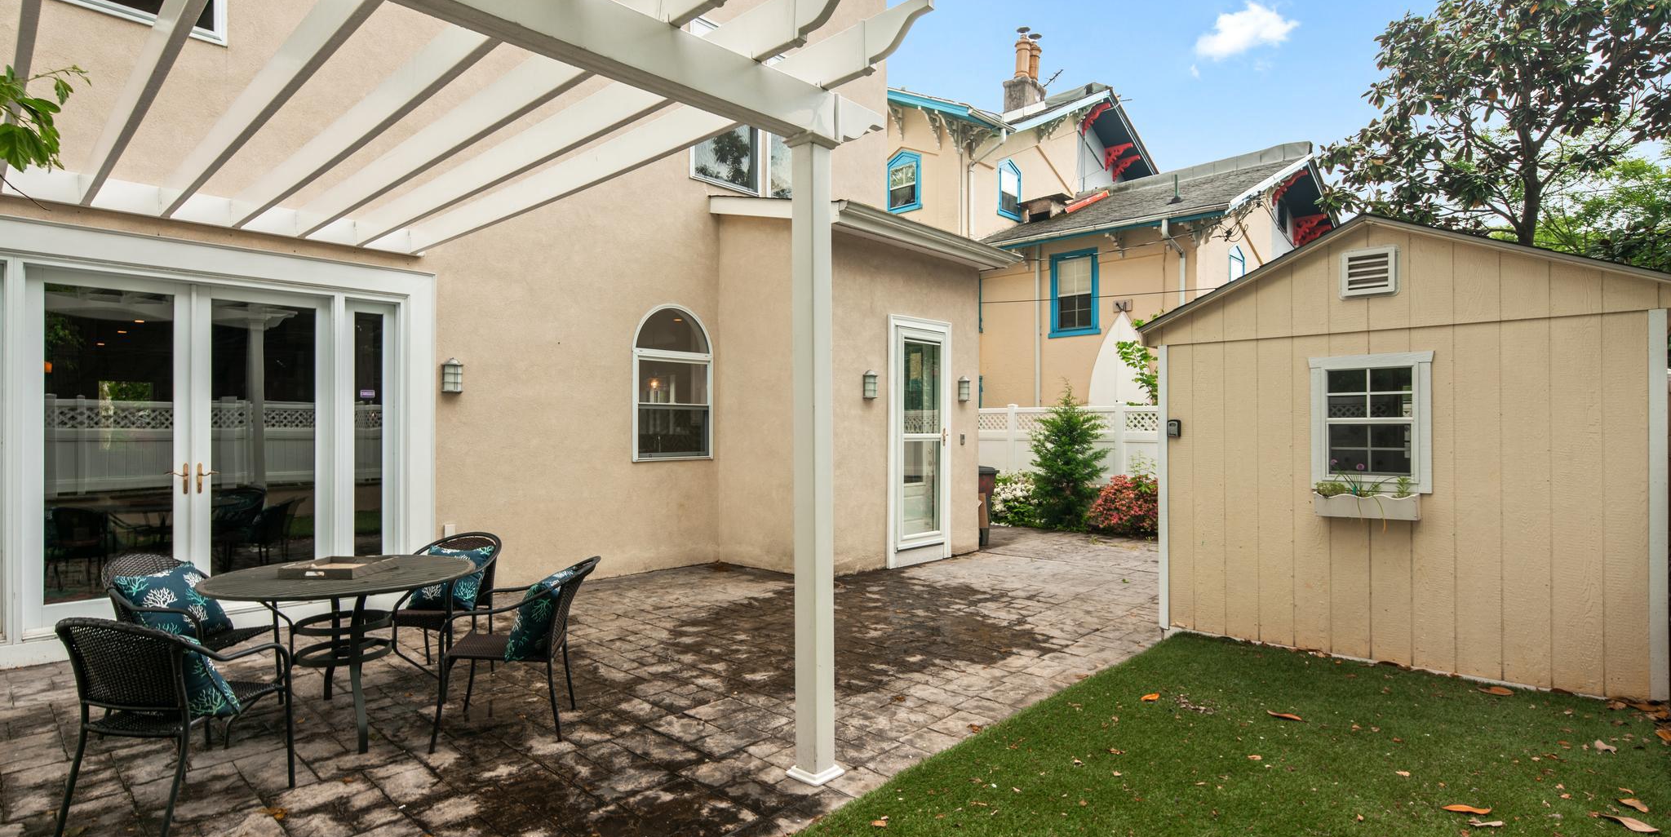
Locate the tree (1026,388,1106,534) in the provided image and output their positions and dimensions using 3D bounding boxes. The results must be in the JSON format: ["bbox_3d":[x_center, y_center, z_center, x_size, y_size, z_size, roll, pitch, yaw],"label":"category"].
[{"bbox_3d":[3.216,0.496,10.909,1.100,2.019,1.100,-1,-1,42],"label":"tree"}]

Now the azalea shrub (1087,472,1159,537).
[{"bbox_3d":[3.893,1.094,10.303,1.200,0.809,1.100,-1,-1,42],"label":"azalea shrub"}]

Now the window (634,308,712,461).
[{"bbox_3d":[-1.588,-0.348,7.771,0.100,1.529,0.940,-1,-1,43],"label":"window"}]

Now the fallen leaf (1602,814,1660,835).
[{"bbox_3d":[2.777,1.416,2.754,0.090,0.035,0.155,0,-1,-39],"label":"fallen leaf"}]

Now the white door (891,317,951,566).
[{"bbox_3d":[0.859,0.224,7.902,0.100,2.426,0.995,-1,-1,44],"label":"white door"}]

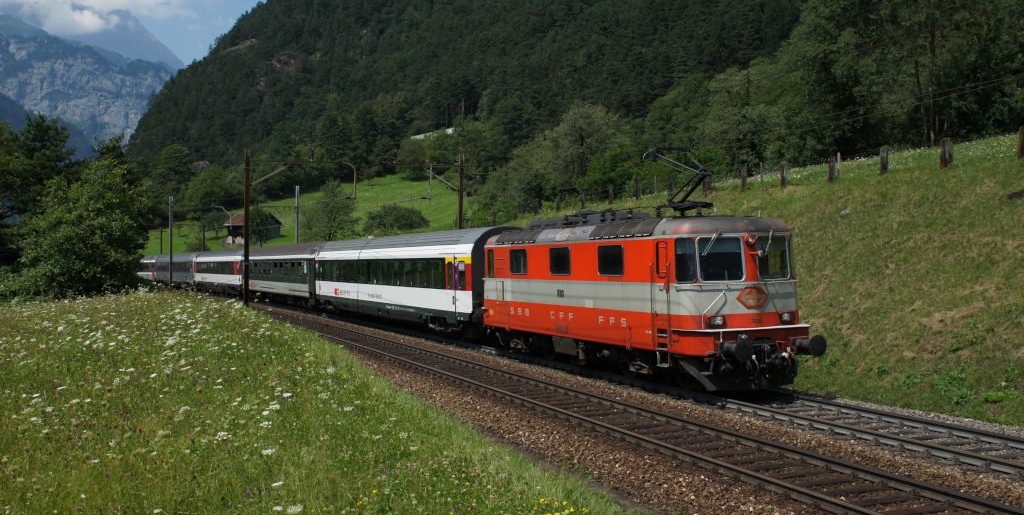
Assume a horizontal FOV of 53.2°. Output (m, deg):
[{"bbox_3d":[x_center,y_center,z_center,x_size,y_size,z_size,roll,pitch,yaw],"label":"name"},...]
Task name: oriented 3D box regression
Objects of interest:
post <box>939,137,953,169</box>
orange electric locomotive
[{"bbox_3d":[12.946,-3.091,30.500,0.270,0.950,0.250,0,0,-21],"label":"post"},{"bbox_3d":[2.605,0.309,26.973,2.950,5.200,14.900,-1,0,-21],"label":"orange electric locomotive"}]

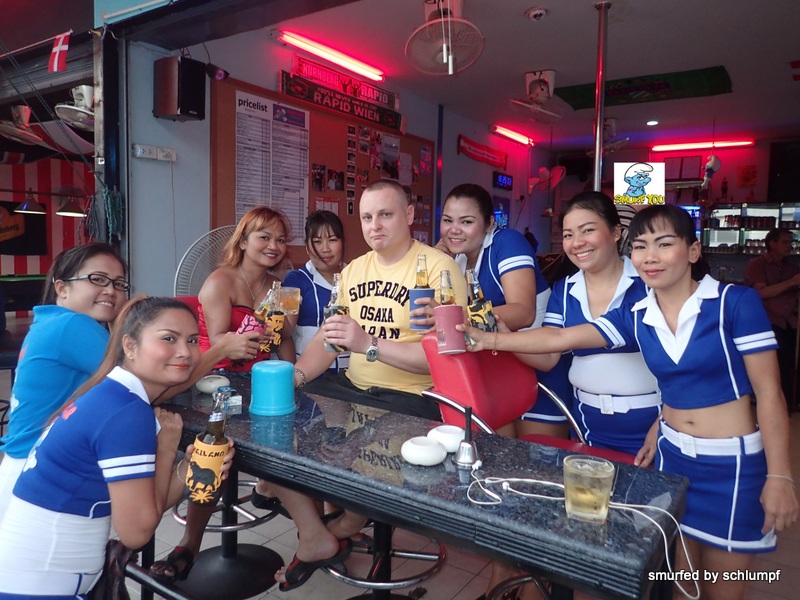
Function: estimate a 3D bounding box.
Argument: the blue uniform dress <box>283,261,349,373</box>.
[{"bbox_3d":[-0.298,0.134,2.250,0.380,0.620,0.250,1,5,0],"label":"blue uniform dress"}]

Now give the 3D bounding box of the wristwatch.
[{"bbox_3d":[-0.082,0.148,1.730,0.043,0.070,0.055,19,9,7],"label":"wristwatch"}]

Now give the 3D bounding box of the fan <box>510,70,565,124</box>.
[{"bbox_3d":[1.190,-1.752,5.000,0.450,0.370,0.440,2,3,20],"label":"fan"}]

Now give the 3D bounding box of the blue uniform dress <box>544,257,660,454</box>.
[{"bbox_3d":[0.665,0.211,1.860,0.390,0.690,0.280,3,3,33],"label":"blue uniform dress"}]

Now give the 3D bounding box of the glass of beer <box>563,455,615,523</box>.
[{"bbox_3d":[0.311,0.312,0.955,0.083,0.086,0.083,3,3,26],"label":"glass of beer"}]

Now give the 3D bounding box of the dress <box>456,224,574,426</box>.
[{"bbox_3d":[0.403,0.078,2.000,0.370,0.640,0.330,6,7,41],"label":"dress"}]

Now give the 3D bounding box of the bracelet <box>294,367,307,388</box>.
[{"bbox_3d":[-0.313,0.240,1.790,0.020,0.072,0.062,-49,5,-24],"label":"bracelet"}]

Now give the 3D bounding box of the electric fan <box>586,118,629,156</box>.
[{"bbox_3d":[2.280,-1.786,6.350,0.420,0.420,0.440,5,7,36],"label":"electric fan"}]

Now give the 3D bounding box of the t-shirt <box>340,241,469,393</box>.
[{"bbox_3d":[0.015,0.062,1.930,0.420,0.510,0.260,4,6,22],"label":"t-shirt"}]

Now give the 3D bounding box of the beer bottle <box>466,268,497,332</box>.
[{"bbox_3d":[0.235,0.022,1.700,0.071,0.235,0.071,-12,5,0],"label":"beer bottle"}]

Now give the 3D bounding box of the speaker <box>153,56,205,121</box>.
[{"bbox_3d":[-1.272,-1.207,3.355,0.210,0.325,0.165,5,7,35],"label":"speaker"}]

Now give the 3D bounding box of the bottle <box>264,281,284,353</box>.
[{"bbox_3d":[-0.406,0.056,1.860,0.071,0.235,0.071,4,5,0],"label":"bottle"}]

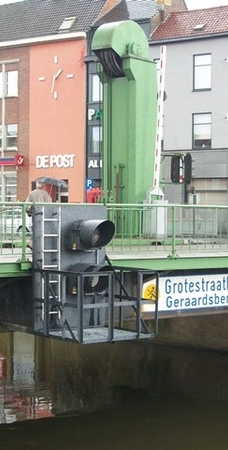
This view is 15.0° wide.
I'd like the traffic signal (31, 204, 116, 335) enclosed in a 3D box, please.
[{"bbox_3d":[-0.596,0.820,16.510,1.680,2.360,0.950,0,0,-38],"label":"traffic signal"}]

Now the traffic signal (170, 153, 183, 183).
[{"bbox_3d":[2.332,-2.081,32.500,0.400,1.040,0.290,0,0,-37],"label":"traffic signal"}]

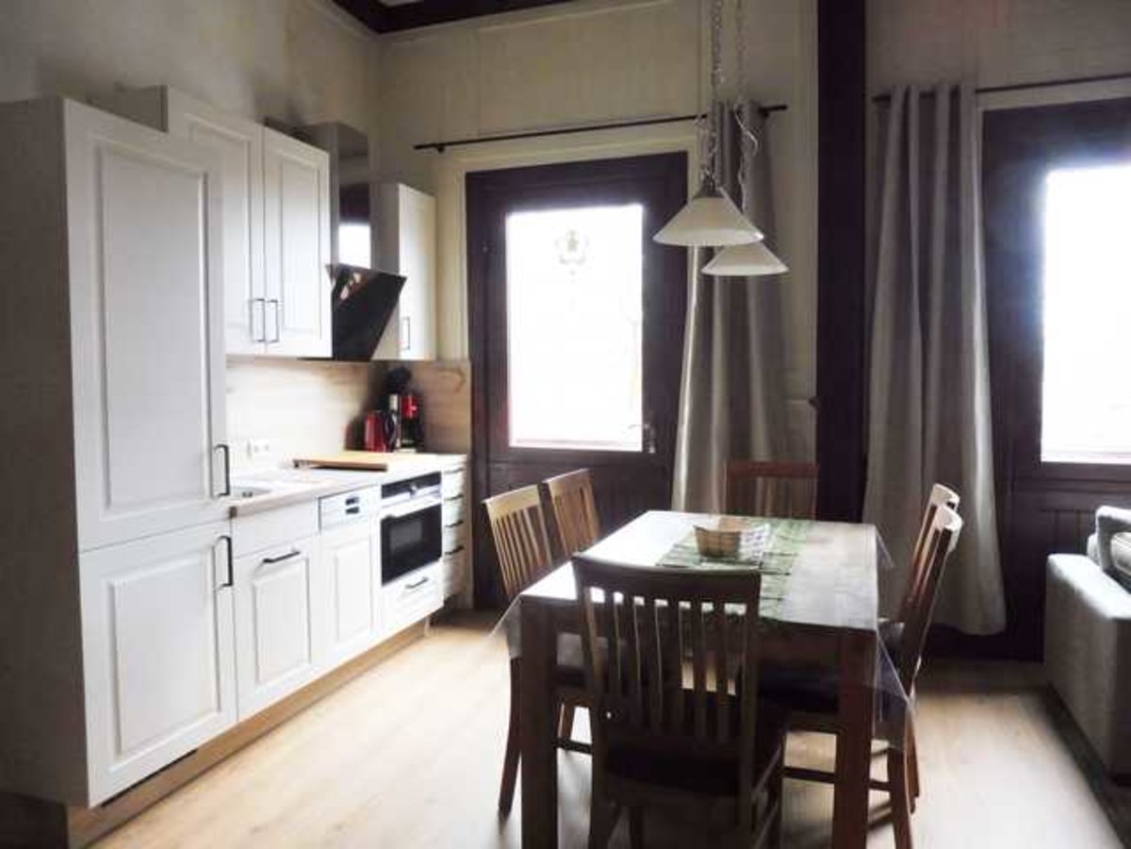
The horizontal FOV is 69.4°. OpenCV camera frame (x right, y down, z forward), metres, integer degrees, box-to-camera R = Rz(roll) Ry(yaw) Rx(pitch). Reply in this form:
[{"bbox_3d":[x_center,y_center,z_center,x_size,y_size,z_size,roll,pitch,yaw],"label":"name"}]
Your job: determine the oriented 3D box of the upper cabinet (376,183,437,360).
[{"bbox_3d":[-0.967,-0.821,4.552,0.340,0.920,0.377,2,4,20],"label":"upper cabinet"}]

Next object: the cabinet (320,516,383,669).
[{"bbox_3d":[-1.199,0.709,3.663,0.582,0.594,0.465,2,4,20],"label":"cabinet"}]

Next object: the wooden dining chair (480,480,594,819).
[{"bbox_3d":[0.055,0.740,2.715,0.537,0.990,0.448,2,4,23],"label":"wooden dining chair"}]

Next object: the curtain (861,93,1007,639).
[{"bbox_3d":[1.710,-0.296,3.762,0.610,2.510,0.150,1,3,19],"label":"curtain"}]

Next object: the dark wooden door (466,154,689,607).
[{"bbox_3d":[0.042,-0.155,4.518,1.254,2.507,0.099,2,4,20],"label":"dark wooden door"}]

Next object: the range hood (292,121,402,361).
[{"bbox_3d":[-1.121,-0.886,4.098,0.410,1.130,0.597,1,3,19],"label":"range hood"}]

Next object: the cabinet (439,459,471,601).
[{"bbox_3d":[-0.889,0.592,4.626,0.512,0.756,0.380,2,4,20],"label":"cabinet"}]

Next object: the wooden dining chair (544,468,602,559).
[{"bbox_3d":[0.246,0.680,3.178,0.550,0.960,0.440,1,3,19],"label":"wooden dining chair"}]

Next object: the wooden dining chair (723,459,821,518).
[{"bbox_3d":[0.845,0.660,3.450,0.430,0.960,0.550,1,3,19],"label":"wooden dining chair"}]

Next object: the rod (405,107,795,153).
[{"bbox_3d":[0.112,-1.530,4.274,2.040,0.045,0.100,1,3,19],"label":"rod"}]

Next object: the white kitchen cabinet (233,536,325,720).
[{"bbox_3d":[-1.330,0.747,3.206,0.535,0.580,0.500,1,3,19],"label":"white kitchen cabinet"}]

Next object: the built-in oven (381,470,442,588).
[{"bbox_3d":[-1.004,0.486,4.141,0.547,0.467,0.594,2,4,20],"label":"built-in oven"}]

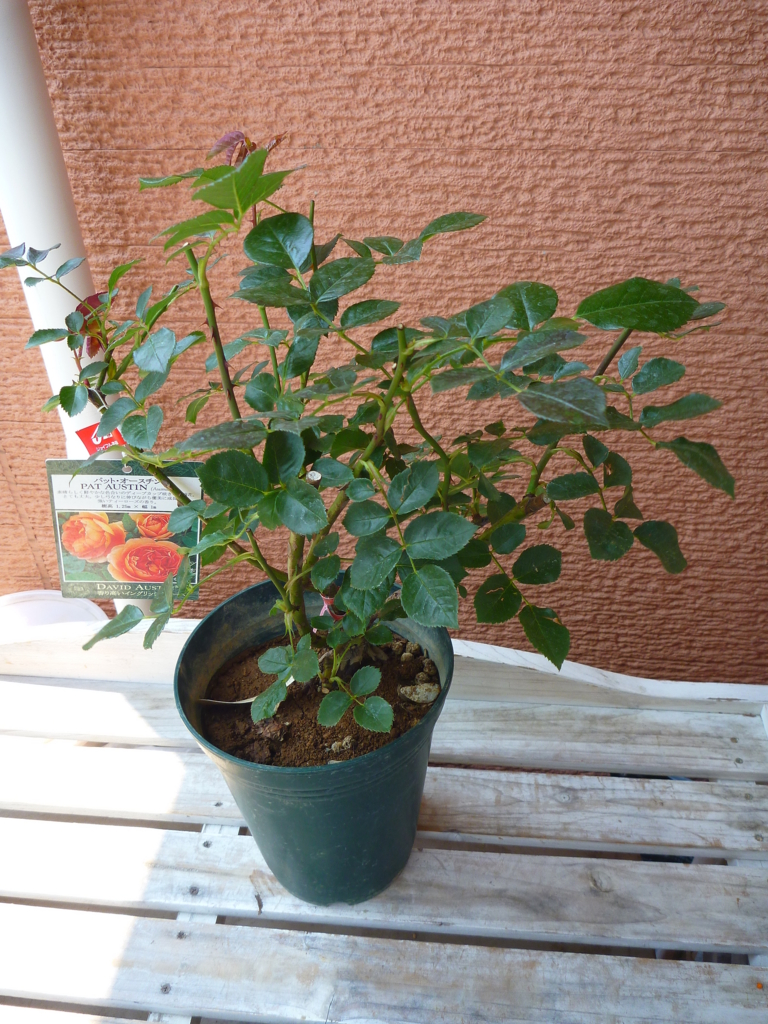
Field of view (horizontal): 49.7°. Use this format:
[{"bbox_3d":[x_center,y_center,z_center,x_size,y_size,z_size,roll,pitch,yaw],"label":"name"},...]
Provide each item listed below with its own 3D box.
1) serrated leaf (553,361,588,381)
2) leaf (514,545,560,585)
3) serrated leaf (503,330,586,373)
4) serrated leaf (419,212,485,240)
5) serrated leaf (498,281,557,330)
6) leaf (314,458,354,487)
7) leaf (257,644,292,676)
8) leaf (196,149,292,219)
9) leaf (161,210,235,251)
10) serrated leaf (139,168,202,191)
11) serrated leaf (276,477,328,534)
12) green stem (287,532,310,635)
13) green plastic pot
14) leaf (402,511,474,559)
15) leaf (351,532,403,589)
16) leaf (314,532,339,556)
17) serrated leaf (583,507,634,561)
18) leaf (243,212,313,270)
[{"bbox_3d":[0.105,-0.078,0.462,0.021,0.005,0.013,-20,49,-5],"label":"serrated leaf"},{"bbox_3d":[0.095,0.033,0.517,0.035,0.008,0.025,-30,74,1],"label":"leaf"},{"bbox_3d":[0.088,-0.088,0.455,0.051,0.008,0.031,-23,33,-4],"label":"serrated leaf"},{"bbox_3d":[0.035,-0.145,0.421,0.036,0.005,0.021,-15,42,15],"label":"serrated leaf"},{"bbox_3d":[0.078,-0.112,0.452,0.035,0.008,0.044,-7,50,2],"label":"serrated leaf"},{"bbox_3d":[-0.033,-0.024,0.519,0.028,0.005,0.021,14,55,13],"label":"leaf"},{"bbox_3d":[-0.074,0.101,0.567,0.024,0.005,0.021,11,54,11],"label":"leaf"},{"bbox_3d":[-0.065,-0.147,0.375,0.044,0.011,0.030,-5,74,6],"label":"leaf"},{"bbox_3d":[-0.093,-0.141,0.415,0.038,0.010,0.021,-24,47,0],"label":"leaf"},{"bbox_3d":[-0.106,-0.165,0.410,0.032,0.009,0.016,-9,35,-7],"label":"serrated leaf"},{"bbox_3d":[-0.050,-0.004,0.504,0.037,0.006,0.028,40,69,13],"label":"serrated leaf"},{"bbox_3d":[-0.059,0.051,0.575,0.011,0.090,0.010,-3,34,-1],"label":"green stem"},{"bbox_3d":[-0.041,0.181,0.613,0.185,0.207,0.185,-3,35,2],"label":"green plastic pot"},{"bbox_3d":[0.033,0.014,0.469,0.043,0.006,0.028,-16,70,-6],"label":"leaf"},{"bbox_3d":[-0.008,0.030,0.525,0.042,0.007,0.033,-39,72,-20],"label":"leaf"},{"bbox_3d":[-0.033,0.020,0.513,0.016,0.005,0.019,-7,36,16],"label":"leaf"},{"bbox_3d":[0.143,0.014,0.528,0.033,0.009,0.040,6,41,22],"label":"serrated leaf"},{"bbox_3d":[-0.058,-0.147,0.450,0.039,0.008,0.050,-27,59,-7],"label":"leaf"}]

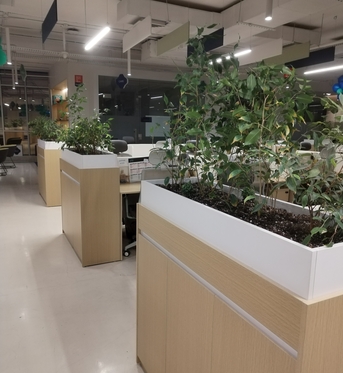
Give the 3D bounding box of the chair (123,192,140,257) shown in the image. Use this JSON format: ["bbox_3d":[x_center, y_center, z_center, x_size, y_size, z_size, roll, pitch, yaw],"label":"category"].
[{"bbox_3d":[-0.196,0.181,3.682,0.640,1.190,0.650,-3,10,-25],"label":"chair"}]

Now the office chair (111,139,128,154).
[{"bbox_3d":[-0.687,-0.030,4.833,0.640,1.210,0.640,-3,10,-25],"label":"office chair"}]

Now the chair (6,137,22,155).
[{"bbox_3d":[-6.025,-1.355,13.200,0.600,0.880,0.580,-3,10,-25],"label":"chair"}]

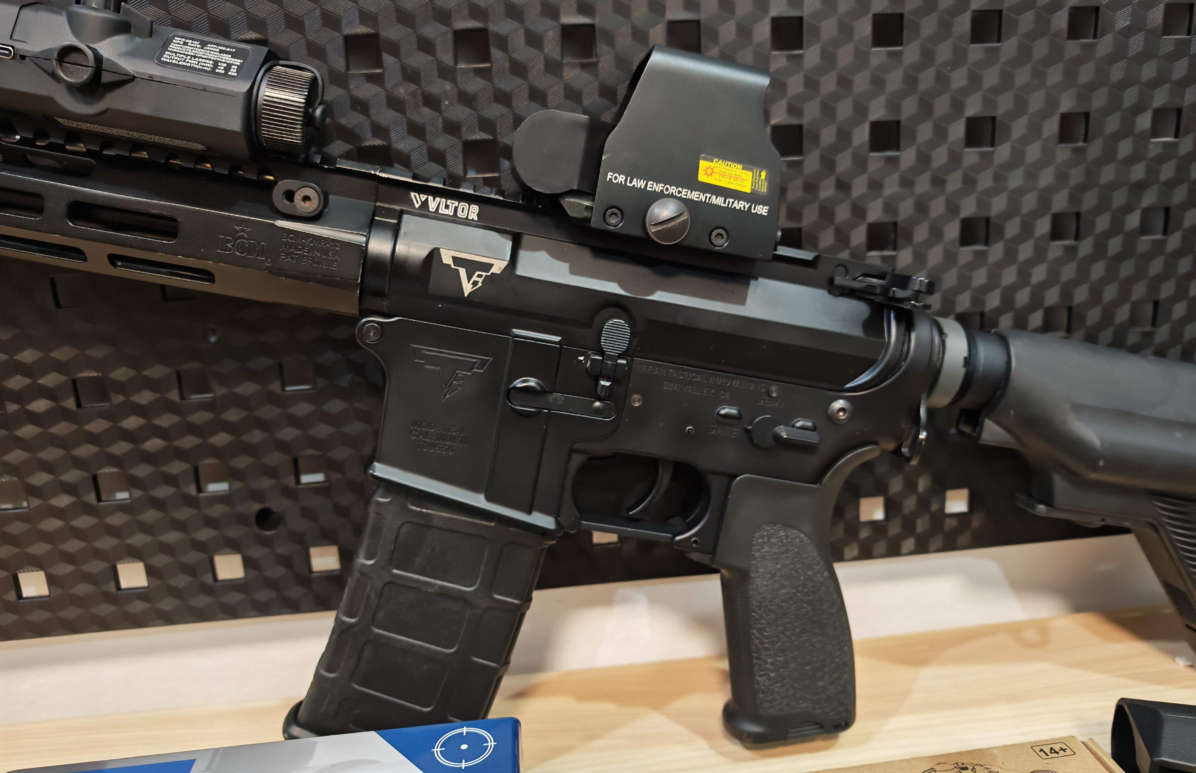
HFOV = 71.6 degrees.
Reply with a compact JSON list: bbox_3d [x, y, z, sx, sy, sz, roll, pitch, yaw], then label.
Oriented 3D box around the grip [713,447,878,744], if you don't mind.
[{"bbox_3d":[0.074,0.081,0.326,0.064,0.120,0.031,1,15,-5],"label":"grip"}]

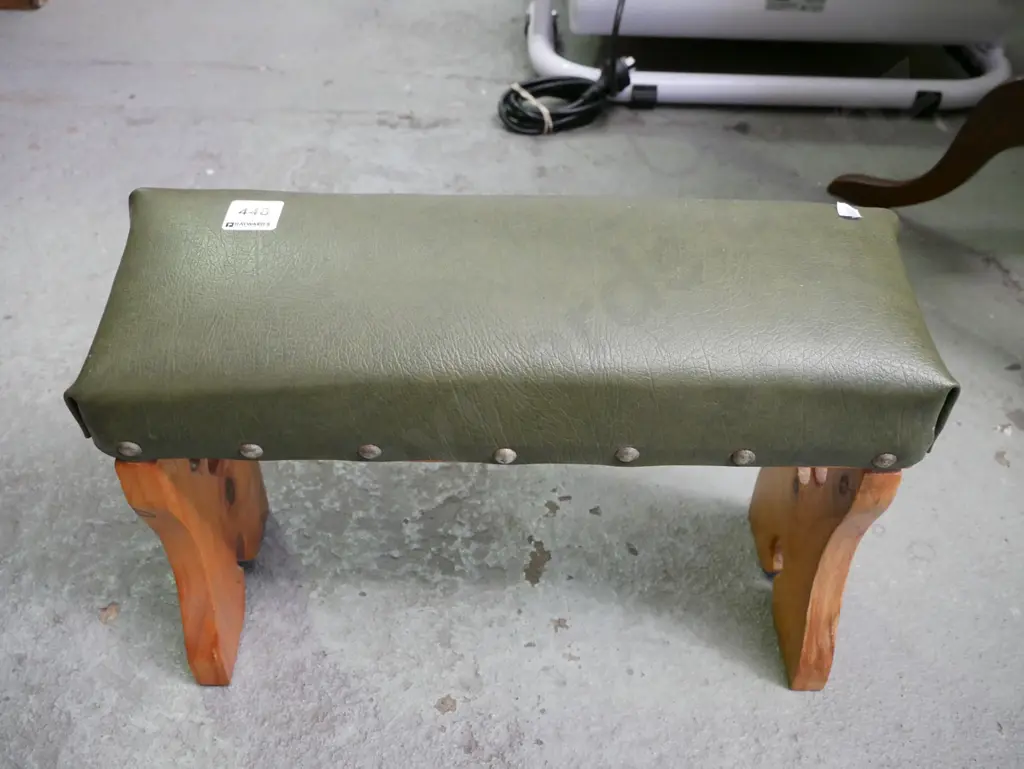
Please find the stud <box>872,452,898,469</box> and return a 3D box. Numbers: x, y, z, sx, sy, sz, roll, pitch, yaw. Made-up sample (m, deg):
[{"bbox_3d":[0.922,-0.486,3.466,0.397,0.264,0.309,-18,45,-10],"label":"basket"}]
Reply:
[{"bbox_3d":[0.222,0.045,0.598,0.015,0.015,0.005,1,47,0],"label":"stud"}]

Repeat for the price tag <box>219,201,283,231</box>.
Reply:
[{"bbox_3d":[-0.167,-0.109,0.649,0.035,0.001,0.030,1,47,0],"label":"price tag"}]

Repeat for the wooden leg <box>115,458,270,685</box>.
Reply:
[{"bbox_3d":[-0.227,0.080,0.746,0.024,0.244,0.183,1,47,0],"label":"wooden leg"}]

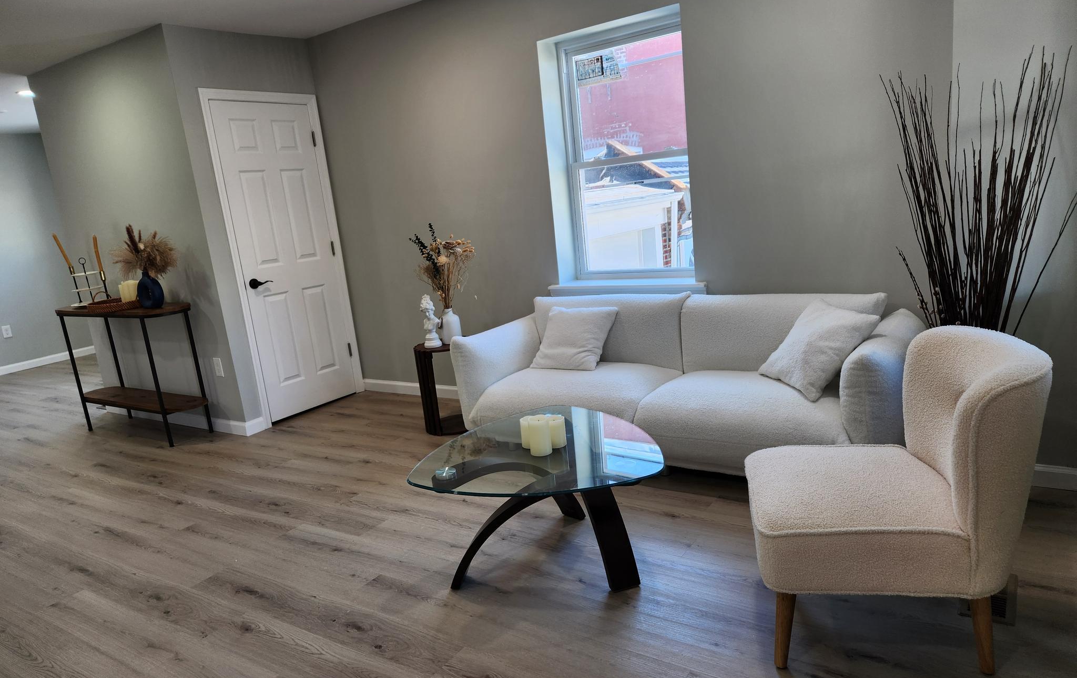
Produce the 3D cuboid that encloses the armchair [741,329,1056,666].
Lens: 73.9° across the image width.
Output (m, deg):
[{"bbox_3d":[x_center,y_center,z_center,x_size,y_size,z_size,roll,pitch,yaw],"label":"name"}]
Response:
[{"bbox_3d":[0.971,0.416,2.041,0.740,0.790,0.620,-3,12,14],"label":"armchair"}]

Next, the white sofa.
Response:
[{"bbox_3d":[0.609,0.204,3.364,2.270,0.730,0.820,2,15,34],"label":"white sofa"}]

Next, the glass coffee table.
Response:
[{"bbox_3d":[0.083,0.595,2.479,0.830,0.455,0.820,2,15,34],"label":"glass coffee table"}]

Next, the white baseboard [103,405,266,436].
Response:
[{"bbox_3d":[-2.547,0.525,5.064,1.840,0.090,0.150,2,15,34],"label":"white baseboard"}]

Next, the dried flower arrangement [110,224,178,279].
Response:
[{"bbox_3d":[-2.399,-0.533,4.377,0.360,0.340,0.320,2,15,34],"label":"dried flower arrangement"}]

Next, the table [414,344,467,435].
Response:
[{"bbox_3d":[-0.507,0.266,4.191,0.365,0.510,0.365,2,15,34],"label":"table"}]

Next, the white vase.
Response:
[{"bbox_3d":[-0.504,-0.077,4.089,0.112,0.200,0.112,-6,12,1],"label":"white vase"}]

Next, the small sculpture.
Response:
[{"bbox_3d":[-0.615,-0.112,4.067,0.110,0.300,0.100,2,15,34],"label":"small sculpture"}]

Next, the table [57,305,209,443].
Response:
[{"bbox_3d":[-2.683,0.214,4.761,1.160,0.850,0.320,2,15,34],"label":"table"}]

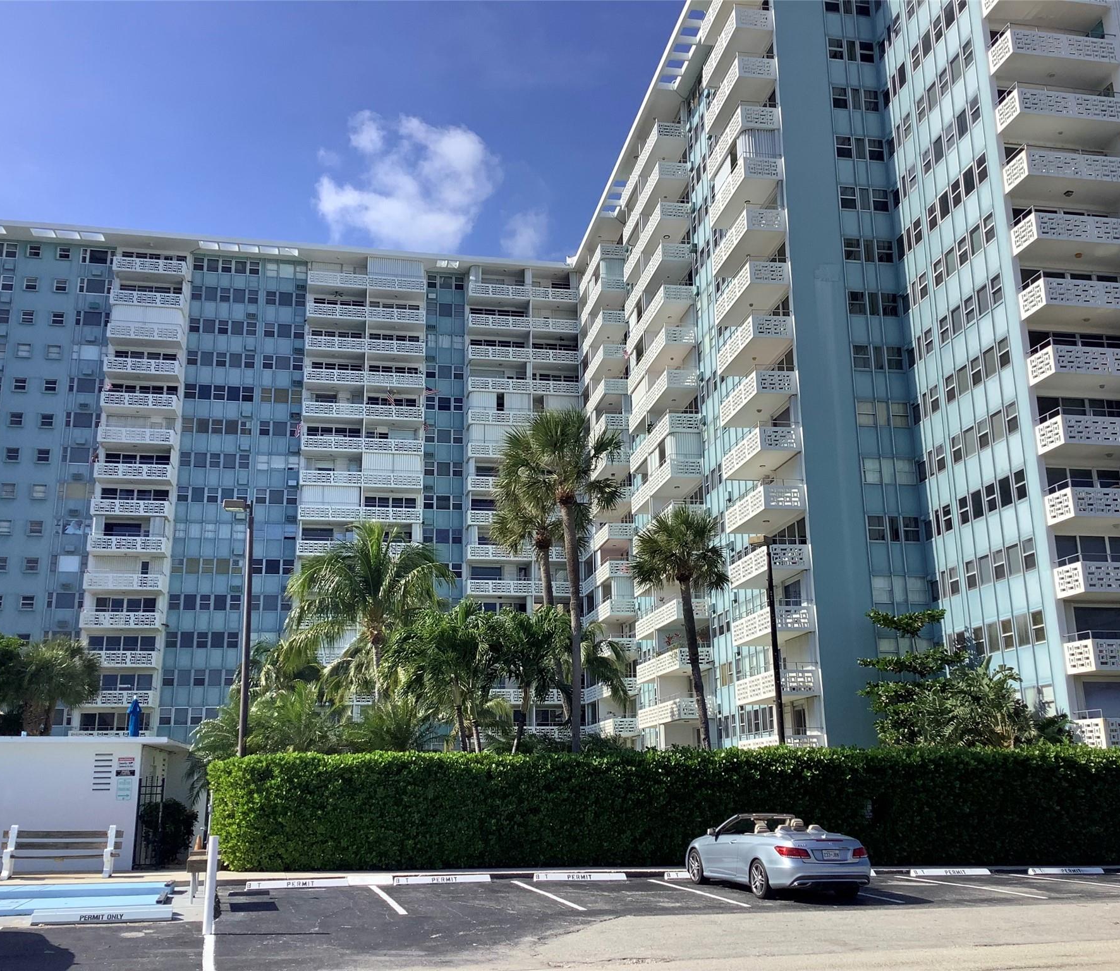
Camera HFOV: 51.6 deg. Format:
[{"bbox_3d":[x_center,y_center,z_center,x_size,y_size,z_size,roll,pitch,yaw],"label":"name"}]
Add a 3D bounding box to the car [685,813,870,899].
[{"bbox_3d":[3.846,6.688,21.143,1.850,1.390,4.700,3,-16,-16],"label":"car"}]

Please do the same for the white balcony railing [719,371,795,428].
[{"bbox_3d":[9.315,-3.987,54.487,1.943,1.057,5.084,2,-15,-10],"label":"white balcony railing"}]

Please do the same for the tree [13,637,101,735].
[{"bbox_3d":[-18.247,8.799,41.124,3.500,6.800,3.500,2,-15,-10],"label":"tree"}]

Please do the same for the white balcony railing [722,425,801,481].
[{"bbox_3d":[9.275,-1.375,53.425,1.845,1.064,5.146,2,-15,-10],"label":"white balcony railing"}]

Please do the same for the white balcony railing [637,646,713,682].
[{"bbox_3d":[6.581,10.559,67.248,1.903,1.057,9.169,2,-15,-10],"label":"white balcony railing"}]

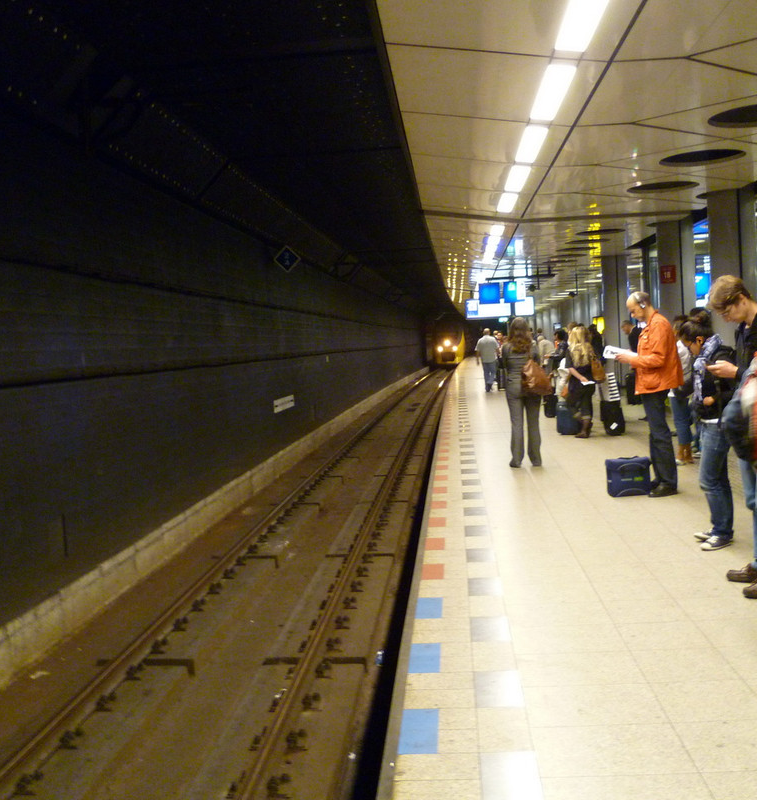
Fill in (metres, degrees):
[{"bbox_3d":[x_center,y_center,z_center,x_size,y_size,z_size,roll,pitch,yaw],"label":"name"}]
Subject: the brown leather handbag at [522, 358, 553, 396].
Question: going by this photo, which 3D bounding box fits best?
[{"bbox_3d":[1.879,-0.266,10.200,0.370,0.420,0.180,-5,4,-25],"label":"brown leather handbag"}]

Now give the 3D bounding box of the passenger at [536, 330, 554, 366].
[{"bbox_3d":[4.088,-0.786,21.000,0.600,1.540,0.500,-3,4,10],"label":"passenger"}]

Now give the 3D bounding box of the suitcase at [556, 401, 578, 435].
[{"bbox_3d":[2.955,0.274,13.350,0.380,0.520,0.250,-3,4,5],"label":"suitcase"}]

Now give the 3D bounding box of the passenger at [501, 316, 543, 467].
[{"bbox_3d":[1.735,-0.090,10.400,0.500,1.770,0.330,-3,4,8],"label":"passenger"}]

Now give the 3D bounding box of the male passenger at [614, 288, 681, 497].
[{"bbox_3d":[2.559,-0.071,8.150,0.600,1.900,0.520,-4,4,0],"label":"male passenger"}]

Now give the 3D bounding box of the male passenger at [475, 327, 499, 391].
[{"bbox_3d":[3.233,-1.185,25.600,0.620,1.880,0.420,-4,4,4],"label":"male passenger"}]

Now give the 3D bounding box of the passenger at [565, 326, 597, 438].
[{"bbox_3d":[3.034,-0.276,12.900,0.480,1.650,0.400,-4,4,-8],"label":"passenger"}]

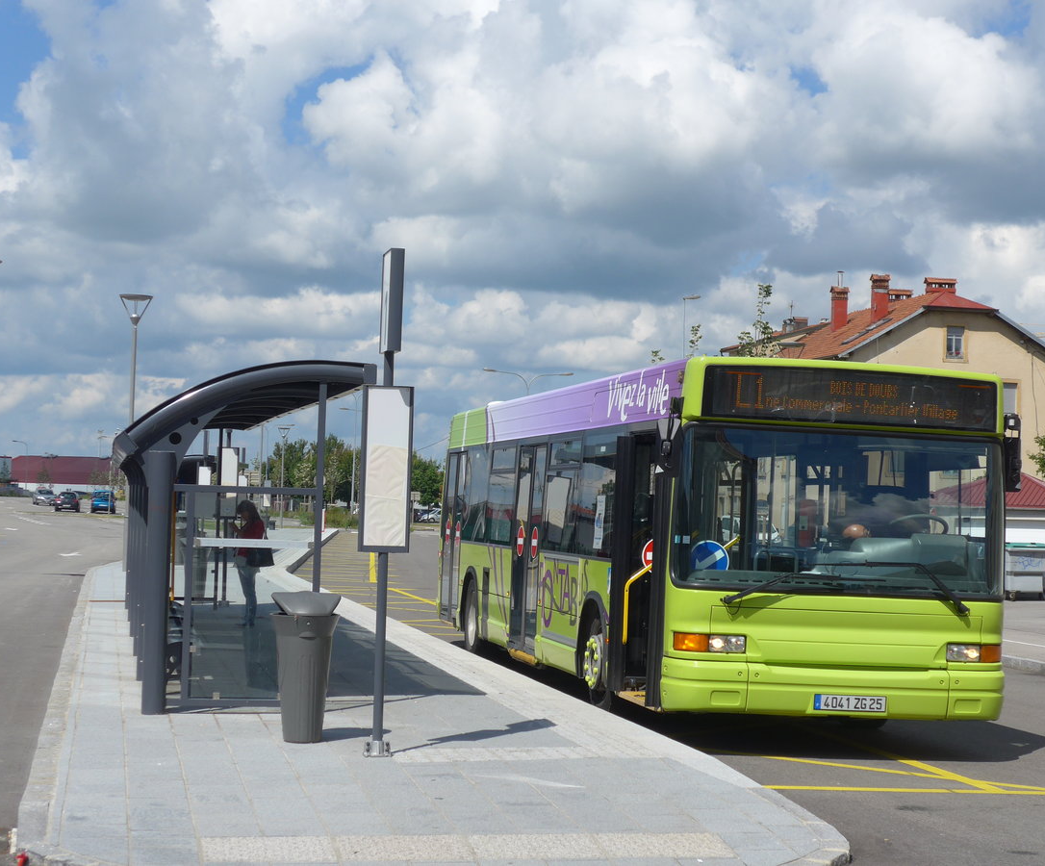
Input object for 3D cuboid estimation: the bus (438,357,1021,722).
[{"bbox_3d":[1.265,0.996,20.304,2.630,2.750,10.440,2,-2,-11],"label":"bus"}]

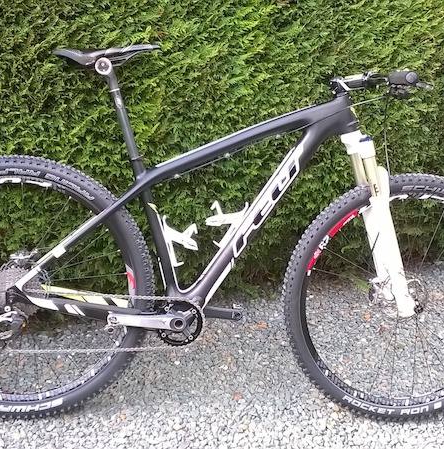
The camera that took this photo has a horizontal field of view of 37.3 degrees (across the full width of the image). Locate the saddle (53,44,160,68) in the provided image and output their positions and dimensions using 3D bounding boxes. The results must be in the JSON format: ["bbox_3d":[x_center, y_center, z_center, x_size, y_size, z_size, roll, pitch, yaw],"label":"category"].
[{"bbox_3d":[-0.298,-0.438,1.703,0.277,0.066,0.135,2,10,-5],"label":"saddle"}]

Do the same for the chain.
[{"bbox_3d":[-0.315,0.266,1.769,0.552,0.174,0.025,2,10,-5],"label":"chain"}]

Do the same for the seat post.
[{"bbox_3d":[-0.271,-0.273,1.734,0.050,0.345,0.043,-14,11,-2],"label":"seat post"}]

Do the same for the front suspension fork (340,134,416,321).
[{"bbox_3d":[0.440,-0.001,1.842,0.100,0.540,0.168,-16,11,-2],"label":"front suspension fork"}]

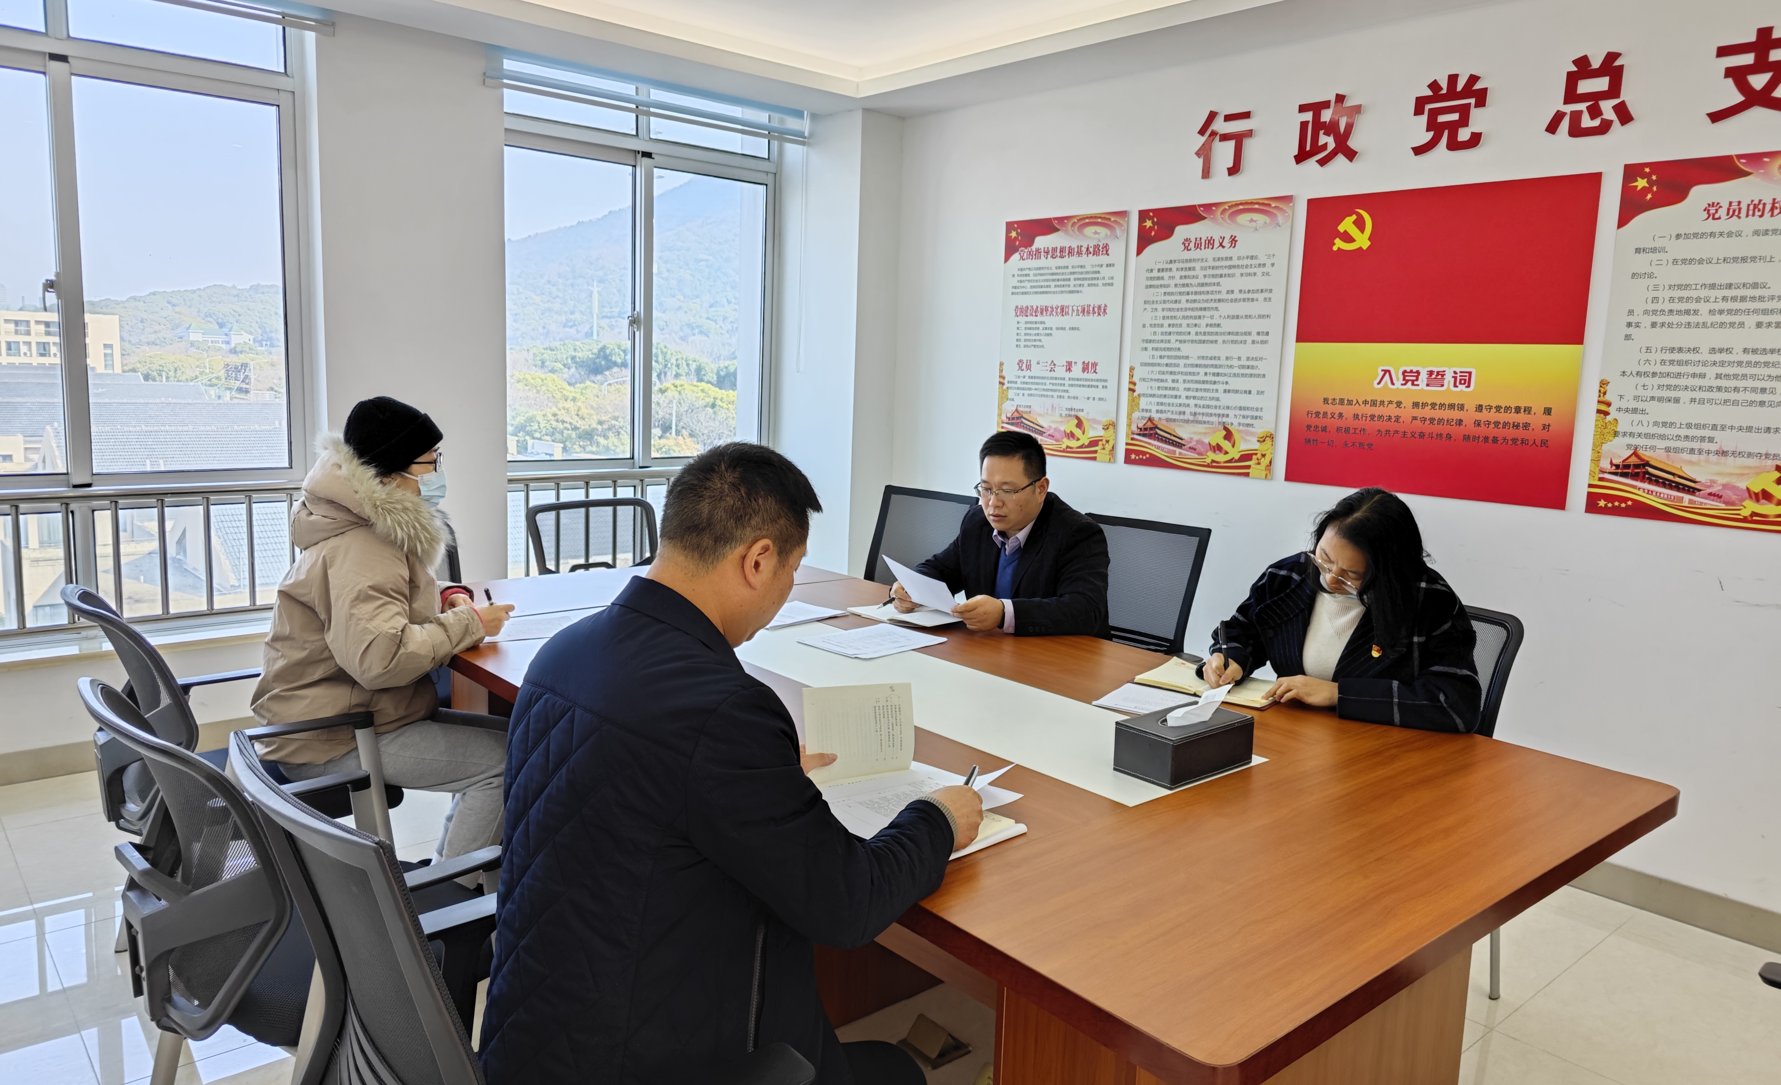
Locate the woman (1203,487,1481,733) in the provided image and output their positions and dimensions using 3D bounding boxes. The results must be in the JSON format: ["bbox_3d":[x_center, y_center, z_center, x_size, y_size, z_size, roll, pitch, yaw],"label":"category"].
[{"bbox_3d":[0.966,0.468,2.538,0.620,1.180,0.560,-5,10,-40],"label":"woman"}]

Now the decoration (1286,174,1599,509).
[{"bbox_3d":[1.639,-0.607,3.612,0.020,0.925,0.878,-5,11,-41],"label":"decoration"}]

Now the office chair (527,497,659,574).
[{"bbox_3d":[-0.925,0.335,3.931,0.550,0.930,0.580,-5,10,-40],"label":"office chair"}]

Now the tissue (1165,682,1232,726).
[{"bbox_3d":[0.521,0.276,2.000,0.115,0.056,0.070,-5,11,-41],"label":"tissue"}]

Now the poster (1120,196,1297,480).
[{"bbox_3d":[1.113,-0.720,4.212,0.020,0.941,0.631,-5,11,-41],"label":"poster"}]

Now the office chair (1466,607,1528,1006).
[{"bbox_3d":[1.110,0.590,2.834,0.570,0.896,0.580,-5,11,-41],"label":"office chair"}]

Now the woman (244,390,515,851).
[{"bbox_3d":[-1.114,0.326,2.641,0.640,1.290,0.560,-3,9,-31],"label":"woman"}]

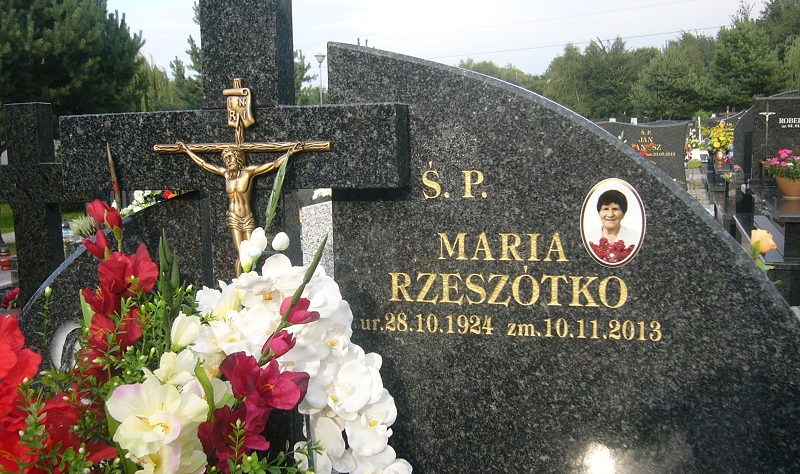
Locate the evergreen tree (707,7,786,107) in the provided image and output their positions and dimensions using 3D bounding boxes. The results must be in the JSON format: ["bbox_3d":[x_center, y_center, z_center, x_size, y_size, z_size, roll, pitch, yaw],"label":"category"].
[{"bbox_3d":[18.870,-8.573,44.118,4.800,8.228,4.800,1,7,19],"label":"evergreen tree"}]

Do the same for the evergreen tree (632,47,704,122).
[{"bbox_3d":[14.574,-7.276,44.123,4.200,5.836,4.200,1,7,19],"label":"evergreen tree"}]

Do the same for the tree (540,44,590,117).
[{"bbox_3d":[10.195,-8.455,50.140,3.600,6.996,3.600,1,7,19],"label":"tree"}]

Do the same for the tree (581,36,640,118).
[{"bbox_3d":[12.517,-8.304,48.133,3.700,7.052,3.700,1,7,19],"label":"tree"}]

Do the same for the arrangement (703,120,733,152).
[{"bbox_3d":[4.068,-1.292,10.300,0.420,0.405,0.360,1,7,19],"label":"arrangement"}]

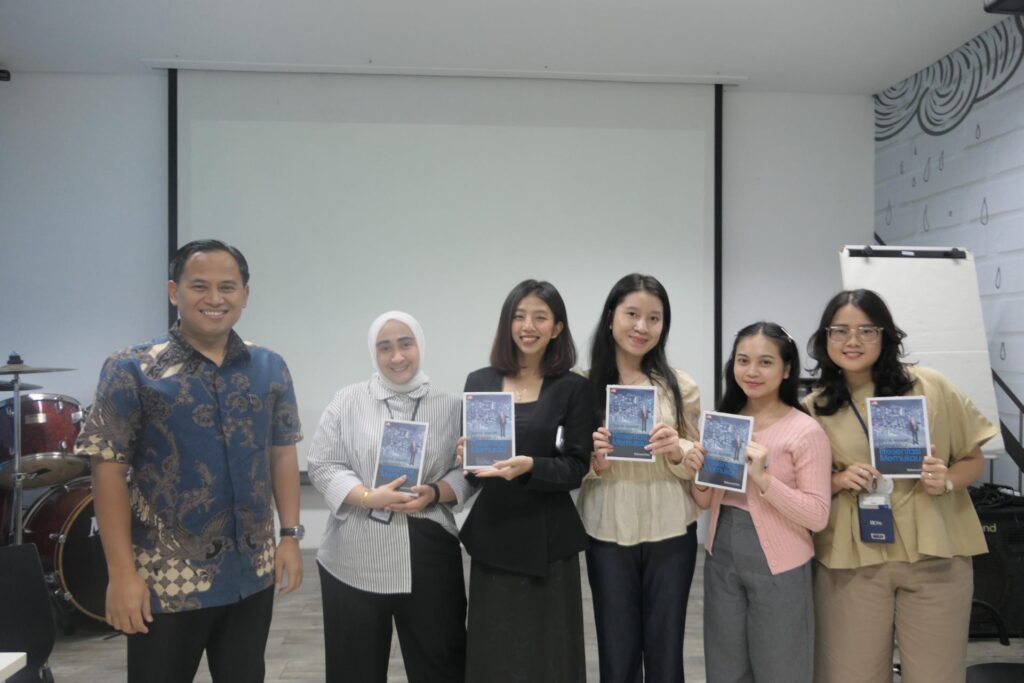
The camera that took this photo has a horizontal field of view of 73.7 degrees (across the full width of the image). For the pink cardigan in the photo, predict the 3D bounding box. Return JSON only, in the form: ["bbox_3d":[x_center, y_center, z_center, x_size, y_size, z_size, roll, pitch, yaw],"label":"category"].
[{"bbox_3d":[0.763,0.443,2.070,0.410,0.480,0.290,0,0,25],"label":"pink cardigan"}]

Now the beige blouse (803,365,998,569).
[{"bbox_3d":[1.093,0.346,1.950,0.500,0.560,0.320,0,0,19],"label":"beige blouse"}]

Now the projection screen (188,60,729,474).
[{"bbox_3d":[-0.417,-0.461,4.630,3.660,2.640,0.050,0,0,-3],"label":"projection screen"}]

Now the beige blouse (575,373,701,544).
[{"bbox_3d":[0.381,0.346,2.090,0.380,0.520,0.270,0,0,7],"label":"beige blouse"}]

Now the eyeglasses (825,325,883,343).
[{"bbox_3d":[0.948,-0.022,1.890,0.142,0.048,0.140,0,0,24],"label":"eyeglasses"}]

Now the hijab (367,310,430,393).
[{"bbox_3d":[-0.333,0.029,2.000,0.190,0.250,0.230,0,0,-9],"label":"hijab"}]

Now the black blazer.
[{"bbox_3d":[0.041,0.383,2.060,0.400,0.610,0.280,0,0,5],"label":"black blazer"}]

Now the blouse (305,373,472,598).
[{"bbox_3d":[-0.366,0.415,2.040,0.480,0.610,0.320,0,0,-8],"label":"blouse"}]

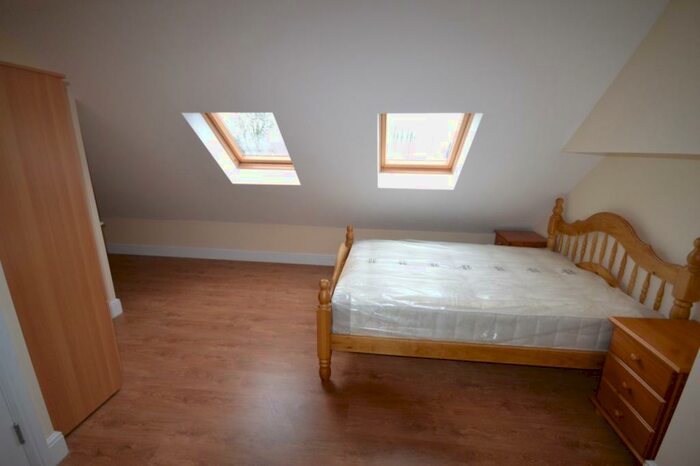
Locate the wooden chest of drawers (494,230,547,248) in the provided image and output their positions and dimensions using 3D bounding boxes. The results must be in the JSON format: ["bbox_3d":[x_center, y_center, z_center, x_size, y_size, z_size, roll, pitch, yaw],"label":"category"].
[{"bbox_3d":[1.885,0.325,3.280,0.415,0.595,0.430,2,16,9],"label":"wooden chest of drawers"}]

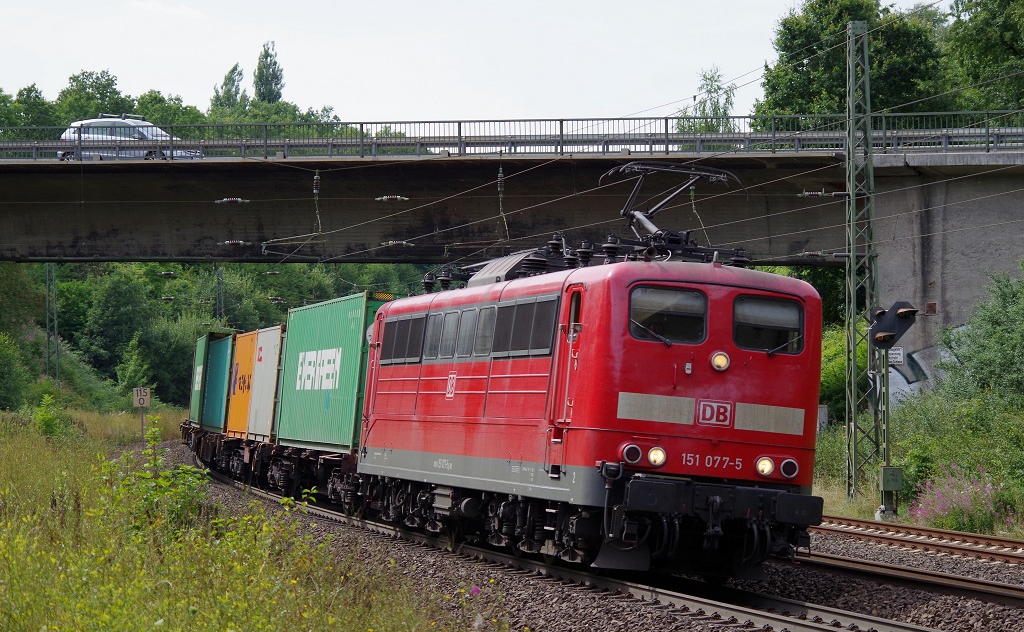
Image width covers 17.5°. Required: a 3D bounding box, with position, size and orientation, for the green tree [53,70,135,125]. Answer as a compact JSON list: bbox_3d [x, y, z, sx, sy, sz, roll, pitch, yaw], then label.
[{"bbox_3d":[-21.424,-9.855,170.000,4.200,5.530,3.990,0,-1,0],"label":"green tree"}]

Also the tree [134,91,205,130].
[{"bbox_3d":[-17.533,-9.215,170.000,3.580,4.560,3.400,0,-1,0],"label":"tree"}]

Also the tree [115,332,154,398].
[{"bbox_3d":[-15.915,2.171,140.000,1.690,3.040,1.600,0,-1,0],"label":"tree"}]

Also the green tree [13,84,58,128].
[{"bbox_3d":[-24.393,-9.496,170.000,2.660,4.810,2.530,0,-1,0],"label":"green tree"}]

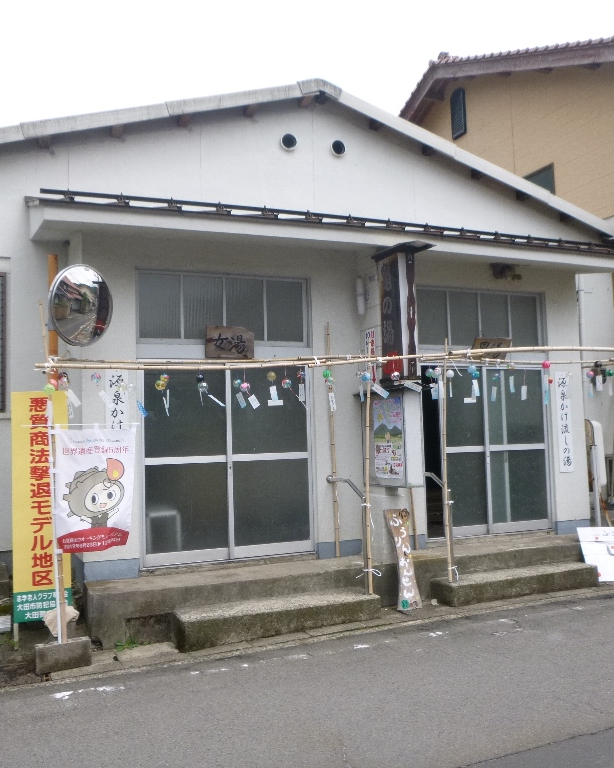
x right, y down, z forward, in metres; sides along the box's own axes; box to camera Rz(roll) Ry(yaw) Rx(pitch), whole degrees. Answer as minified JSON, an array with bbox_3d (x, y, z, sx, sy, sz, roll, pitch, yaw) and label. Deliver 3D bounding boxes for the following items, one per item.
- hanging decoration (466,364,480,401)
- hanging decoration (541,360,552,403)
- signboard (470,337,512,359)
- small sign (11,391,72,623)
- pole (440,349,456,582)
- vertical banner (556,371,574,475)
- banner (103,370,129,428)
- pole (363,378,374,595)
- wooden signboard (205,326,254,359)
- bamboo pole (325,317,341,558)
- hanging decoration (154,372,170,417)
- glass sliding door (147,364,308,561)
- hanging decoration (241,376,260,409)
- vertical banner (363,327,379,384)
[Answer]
[{"bbox_3d":[1.514,-0.002,6.782,0.130,0.350,0.090,0,-4,-21],"label":"hanging decoration"},{"bbox_3d":[2.327,-0.015,7.184,0.095,0.429,0.080,0,-4,-21],"label":"hanging decoration"},{"bbox_3d":[1.978,-0.385,7.971,0.510,0.244,0.040,0,-4,-21],"label":"signboard"},{"bbox_3d":[-2.060,0.954,5.738,0.424,1.777,0.030,0,-4,-21],"label":"small sign"},{"bbox_3d":[1.282,0.684,6.734,0.050,2.210,0.045,1,-5,-21],"label":"pole"},{"bbox_3d":[2.876,0.427,8.238,0.180,1.110,0.020,0,-4,-21],"label":"vertical banner"},{"bbox_3d":[-1.651,0.428,6.469,0.190,1.110,0.020,0,-4,-21],"label":"banner"},{"bbox_3d":[0.553,0.833,6.463,0.040,1.980,0.040,1,-4,-21],"label":"pole"},{"bbox_3d":[-0.712,-0.383,6.847,0.460,0.290,0.030,0,-4,-21],"label":"wooden signboard"},{"bbox_3d":[0.252,0.544,7.192,0.040,2.277,0.040,-1,-3,-21],"label":"bamboo pole"},{"bbox_3d":[-1.171,0.087,5.985,0.117,0.353,0.090,0,-4,-21],"label":"hanging decoration"},{"bbox_3d":[-0.714,0.724,6.855,1.660,1.800,0.090,0,-4,-21],"label":"glass sliding door"},{"bbox_3d":[-0.463,0.067,6.004,0.150,0.270,0.090,0,-4,-21],"label":"hanging decoration"},{"bbox_3d":[0.606,-0.252,7.072,0.020,0.530,0.200,0,-4,-21],"label":"vertical banner"}]

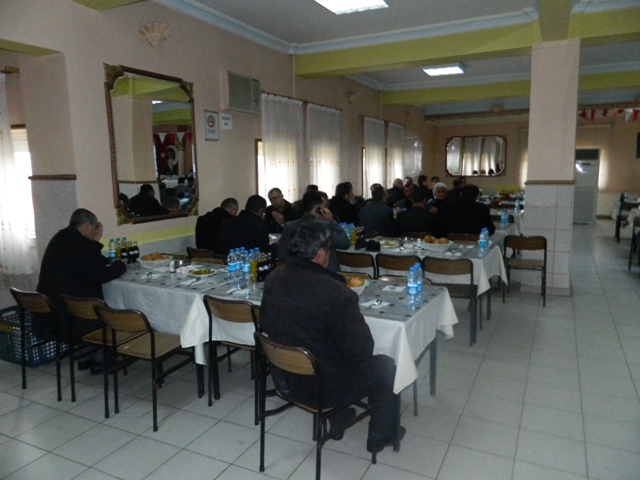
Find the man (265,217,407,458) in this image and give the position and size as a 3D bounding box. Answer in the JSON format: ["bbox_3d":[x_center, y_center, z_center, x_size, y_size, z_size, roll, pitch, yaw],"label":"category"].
[{"bbox_3d":[0.078,0.524,2.431,0.780,1.310,0.600,-9,11,-43],"label":"man"}]

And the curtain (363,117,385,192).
[{"bbox_3d":[1.240,-1.746,10.339,0.120,1.833,1.281,2,9,27],"label":"curtain"}]

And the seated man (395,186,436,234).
[{"bbox_3d":[1.322,-0.051,6.160,0.520,1.310,0.800,3,9,27],"label":"seated man"}]

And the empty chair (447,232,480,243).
[{"bbox_3d":[1.877,0.264,5.907,0.445,0.755,0.500,3,9,27],"label":"empty chair"}]

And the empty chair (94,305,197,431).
[{"bbox_3d":[-1.098,0.744,3.026,0.440,0.770,0.520,3,9,27],"label":"empty chair"}]

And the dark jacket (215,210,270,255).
[{"bbox_3d":[-0.783,0.013,4.944,0.560,0.700,0.480,4,10,32],"label":"dark jacket"}]

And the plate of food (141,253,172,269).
[{"bbox_3d":[-1.439,0.192,4.071,0.290,0.090,0.230,-3,8,-9],"label":"plate of food"}]

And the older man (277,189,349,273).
[{"bbox_3d":[-0.021,0.183,4.671,0.580,1.350,0.800,4,10,35],"label":"older man"}]

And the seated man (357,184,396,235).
[{"bbox_3d":[0.804,-0.051,6.099,0.540,1.330,0.740,3,10,30],"label":"seated man"}]

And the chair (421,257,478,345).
[{"bbox_3d":[1.219,0.501,4.257,0.430,0.770,0.520,3,9,27],"label":"chair"}]

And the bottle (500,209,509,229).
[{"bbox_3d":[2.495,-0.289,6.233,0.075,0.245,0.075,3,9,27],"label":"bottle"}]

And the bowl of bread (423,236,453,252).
[{"bbox_3d":[1.131,0.040,4.464,0.290,0.110,0.240,0,9,13],"label":"bowl of bread"}]

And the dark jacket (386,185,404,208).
[{"bbox_3d":[1.373,-0.548,8.395,0.520,0.700,0.420,3,9,27],"label":"dark jacket"}]

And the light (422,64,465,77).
[{"bbox_3d":[2.167,-2.993,8.106,0.580,0.090,0.660,3,9,27],"label":"light"}]

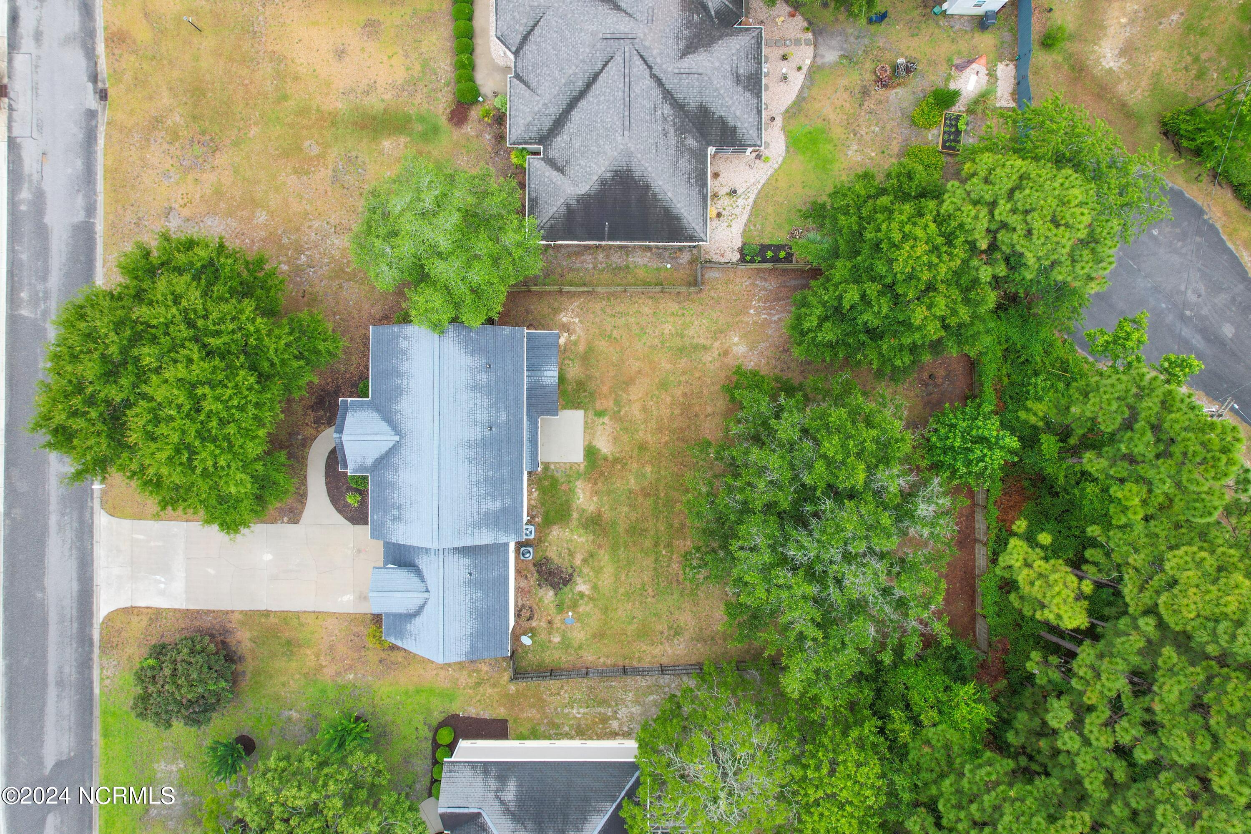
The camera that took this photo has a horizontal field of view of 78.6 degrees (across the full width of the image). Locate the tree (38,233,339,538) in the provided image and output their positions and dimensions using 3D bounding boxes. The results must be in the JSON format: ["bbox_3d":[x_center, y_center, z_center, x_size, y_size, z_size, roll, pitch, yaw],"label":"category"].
[{"bbox_3d":[-26.470,-2.050,45.709,18.567,11.500,18.206,0,92,0],"label":"tree"}]

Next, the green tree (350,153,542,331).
[{"bbox_3d":[-10.400,-10.150,45.100,10.700,9.500,10.000,0,91,-1],"label":"green tree"}]

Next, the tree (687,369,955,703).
[{"bbox_3d":[11.594,7.021,45.481,15.844,12.500,19.828,0,92,0],"label":"tree"}]

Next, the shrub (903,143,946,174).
[{"bbox_3d":[19.614,-16.795,50.219,2.696,1.600,2.354,0,92,0],"label":"shrub"}]

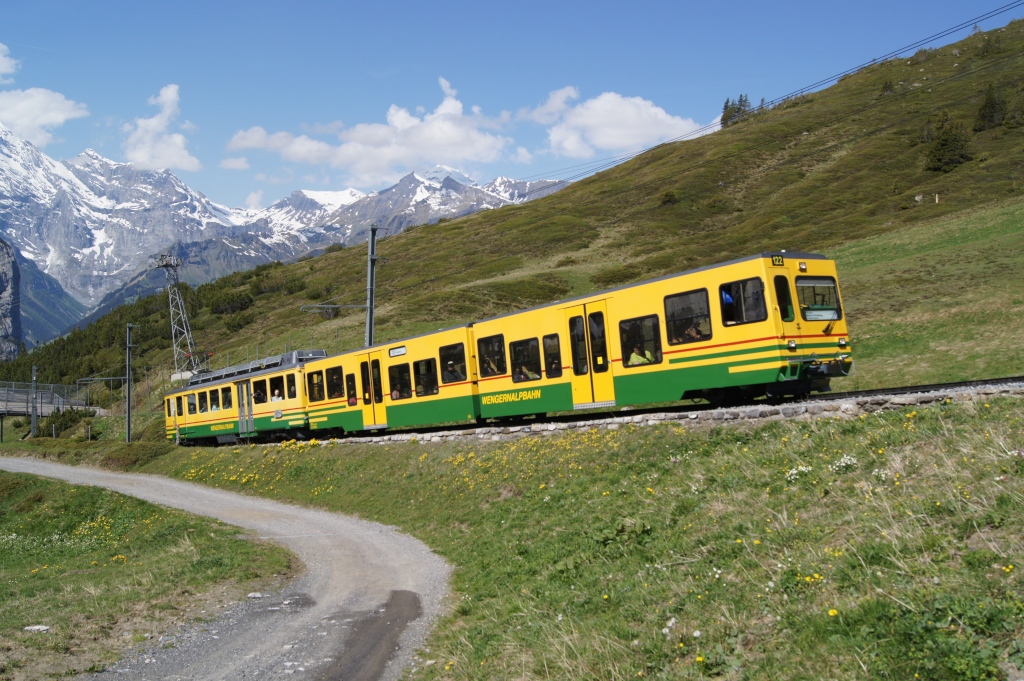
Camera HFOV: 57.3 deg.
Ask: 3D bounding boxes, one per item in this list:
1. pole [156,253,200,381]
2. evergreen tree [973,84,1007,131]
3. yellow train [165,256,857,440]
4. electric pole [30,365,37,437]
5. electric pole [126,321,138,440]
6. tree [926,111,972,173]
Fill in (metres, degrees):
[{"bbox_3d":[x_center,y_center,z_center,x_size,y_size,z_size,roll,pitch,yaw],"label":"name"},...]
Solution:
[{"bbox_3d":[-32.002,-2.303,90.000,2.900,11.900,2.900,-4,5,17],"label":"pole"},{"bbox_3d":[71.276,-34.780,140.000,5.000,6.900,5.000,2,5,0],"label":"evergreen tree"},{"bbox_3d":[-4.894,1.696,32.163,2.336,3.133,35.382,-1,-6,-38],"label":"yellow train"},{"bbox_3d":[-40.304,5.054,79.000,0.420,6.200,0.420,-1,6,-38],"label":"electric pole"},{"bbox_3d":[-23.795,2.807,58.500,0.400,7.600,0.400,-1,6,-38],"label":"electric pole"},{"bbox_3d":[55.912,-25.333,120.000,5.700,7.700,5.700,2,5,0],"label":"tree"}]

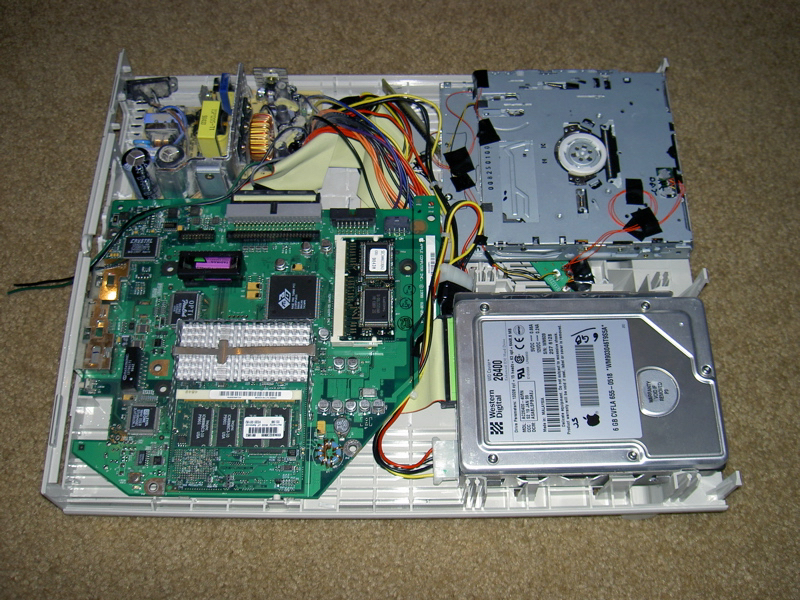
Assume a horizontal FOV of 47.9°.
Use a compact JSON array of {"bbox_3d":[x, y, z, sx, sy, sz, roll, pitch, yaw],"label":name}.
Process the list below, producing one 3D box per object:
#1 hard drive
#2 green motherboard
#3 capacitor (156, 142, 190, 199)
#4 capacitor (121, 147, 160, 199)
[{"bbox_3d":[0.106,0.051,0.523,0.147,0.025,0.102,-1,65,0],"label":"hard drive"},{"bbox_3d":[-0.080,0.017,0.521,0.210,0.028,0.190,-1,65,0],"label":"green motherboard"},{"bbox_3d":[-0.144,-0.082,0.585,0.018,0.040,0.018,-1,65,0],"label":"capacitor"},{"bbox_3d":[-0.166,-0.081,0.584,0.018,0.040,0.018,-1,65,0],"label":"capacitor"}]

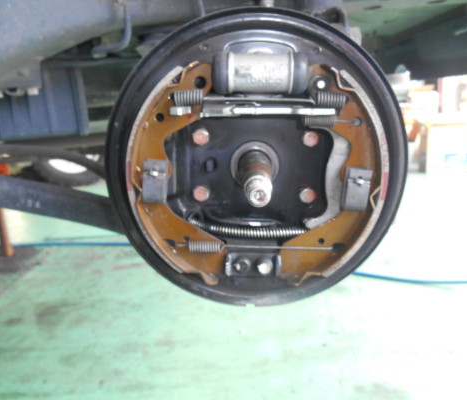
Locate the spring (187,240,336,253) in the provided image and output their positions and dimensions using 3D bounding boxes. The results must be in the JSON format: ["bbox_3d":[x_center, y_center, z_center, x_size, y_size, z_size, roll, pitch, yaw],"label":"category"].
[{"bbox_3d":[0.018,0.036,0.307,0.114,0.008,0.008,1,14,0],"label":"spring"}]

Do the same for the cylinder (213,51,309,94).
[{"bbox_3d":[0.019,-0.089,0.280,0.064,0.028,0.030,1,14,0],"label":"cylinder"}]

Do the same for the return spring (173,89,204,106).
[{"bbox_3d":[-0.031,-0.071,0.278,0.021,0.011,0.011,1,14,0],"label":"return spring"}]

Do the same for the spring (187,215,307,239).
[{"bbox_3d":[0.011,0.022,0.320,0.096,0.017,0.009,1,14,0],"label":"spring"}]

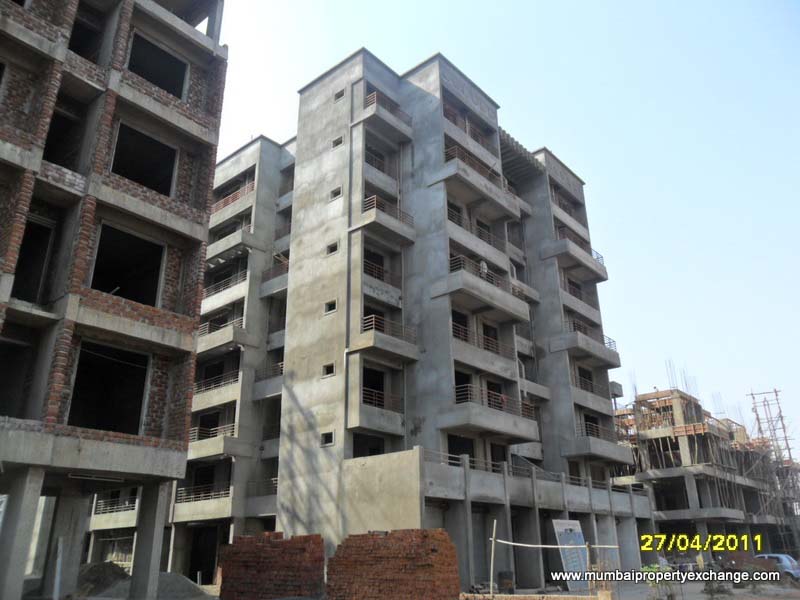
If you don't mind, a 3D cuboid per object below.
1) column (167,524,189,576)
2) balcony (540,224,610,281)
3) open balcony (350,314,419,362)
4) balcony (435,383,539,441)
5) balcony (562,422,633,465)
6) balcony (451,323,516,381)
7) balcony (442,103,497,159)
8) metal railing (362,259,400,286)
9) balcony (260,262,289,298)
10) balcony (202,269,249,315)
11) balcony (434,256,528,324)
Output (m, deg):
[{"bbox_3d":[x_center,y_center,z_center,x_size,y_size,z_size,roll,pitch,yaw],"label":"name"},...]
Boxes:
[{"bbox_3d":[-11.818,13.457,33.243,0.219,2.862,0.730,-19,-28,37],"label":"column"},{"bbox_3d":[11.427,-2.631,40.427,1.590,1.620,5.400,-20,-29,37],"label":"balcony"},{"bbox_3d":[-0.693,1.868,27.549,1.530,1.380,2.870,-18,-28,37],"label":"open balcony"},{"bbox_3d":[4.047,5.204,27.851,1.600,1.680,5.600,-18,-28,37],"label":"balcony"},{"bbox_3d":[11.184,8.239,35.183,1.694,1.635,5.665,-19,-28,37],"label":"balcony"},{"bbox_3d":[3.585,2.613,28.971,1.110,1.694,5.227,-19,-28,37],"label":"balcony"},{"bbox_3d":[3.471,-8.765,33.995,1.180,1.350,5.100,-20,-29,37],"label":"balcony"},{"bbox_3d":[-0.813,-1.161,28.983,0.080,0.700,2.700,-20,-29,37],"label":"metal railing"},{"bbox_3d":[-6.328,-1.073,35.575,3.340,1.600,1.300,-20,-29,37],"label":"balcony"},{"bbox_3d":[-10.064,-0.237,37.352,4.800,1.670,1.170,-18,-28,37],"label":"balcony"},{"bbox_3d":[3.886,-0.234,29.654,1.723,1.635,5.519,-19,-28,37],"label":"balcony"}]

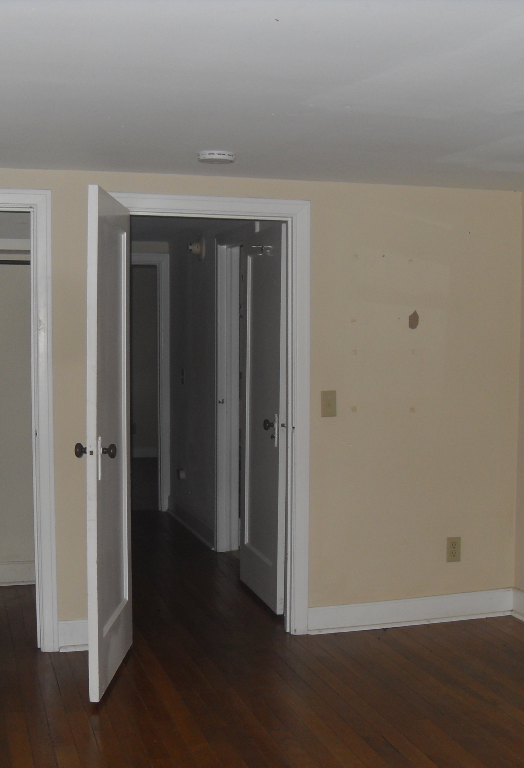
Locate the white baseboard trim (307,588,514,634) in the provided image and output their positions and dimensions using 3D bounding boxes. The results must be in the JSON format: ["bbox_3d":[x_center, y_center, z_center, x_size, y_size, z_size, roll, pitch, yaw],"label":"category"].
[{"bbox_3d":[0.718,1.063,4.683,1.043,0.132,0.025,-1,3,-16],"label":"white baseboard trim"}]

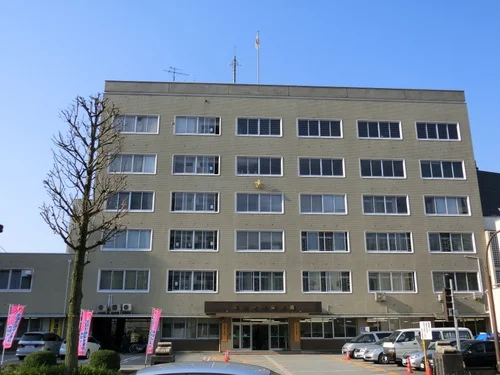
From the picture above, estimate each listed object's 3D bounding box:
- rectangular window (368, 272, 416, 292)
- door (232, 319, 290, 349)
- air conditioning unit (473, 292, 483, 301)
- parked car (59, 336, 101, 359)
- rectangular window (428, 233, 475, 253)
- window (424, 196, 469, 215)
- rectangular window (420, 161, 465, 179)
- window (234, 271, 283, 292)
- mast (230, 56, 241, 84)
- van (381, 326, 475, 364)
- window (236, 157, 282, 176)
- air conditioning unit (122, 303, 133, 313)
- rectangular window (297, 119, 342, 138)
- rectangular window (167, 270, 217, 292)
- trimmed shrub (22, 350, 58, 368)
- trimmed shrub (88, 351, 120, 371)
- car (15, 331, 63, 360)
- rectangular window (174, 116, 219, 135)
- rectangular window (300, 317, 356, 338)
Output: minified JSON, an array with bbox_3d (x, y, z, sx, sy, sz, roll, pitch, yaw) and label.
[{"bbox_3d":[12.879,8.565,44.507,4.464,1.981,0.200,1,-17,-4],"label":"rectangular window"},{"bbox_3d":[0.948,12.993,43.299,5.068,2.618,0.200,1,-17,-4],"label":"door"},{"bbox_3d":[21.321,10.193,45.965,0.800,0.600,0.320,1,-17,-3],"label":"air conditioning unit"},{"bbox_3d":[-11.705,11.021,34.021,1.700,1.480,4.250,1,-17,-3],"label":"parked car"},{"bbox_3d":[19.712,5.424,47.828,4.680,2.070,0.150,1,-17,-3],"label":"rectangular window"},{"bbox_3d":[19.391,1.846,48.150,4.540,1.970,0.200,1,-17,-3],"label":"window"},{"bbox_3d":[19.384,-1.749,49.233,4.540,1.970,0.200,1,-17,-3],"label":"rectangular window"},{"bbox_3d":[0.901,8.155,42.681,4.431,1.907,0.200,1,-17,-3],"label":"window"},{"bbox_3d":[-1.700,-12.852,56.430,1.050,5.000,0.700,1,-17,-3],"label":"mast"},{"bbox_3d":[10.504,9.403,29.145,4.700,1.980,1.690,1,-17,-3],"label":"van"},{"bbox_3d":[0.886,-1.983,45.708,4.431,1.907,0.200,1,-17,-3],"label":"window"},{"bbox_3d":[-10.455,10.321,42.033,0.810,0.660,0.310,1,-17,-4],"label":"air conditioning unit"},{"bbox_3d":[6.719,-5.687,47.187,4.431,1.907,0.200,1,-17,-3],"label":"rectangular window"},{"bbox_3d":[-5.236,8.643,45.260,4.680,2.090,0.150,1,-17,-3],"label":"rectangular window"},{"bbox_3d":[-7.550,6.288,17.715,1.230,0.850,1.230,1,-17,-3],"label":"trimmed shrub"},{"bbox_3d":[-5.660,6.745,19.055,1.220,0.850,1.220,1,-17,-3],"label":"trimmed shrub"},{"bbox_3d":[-14.948,11.369,35.255,1.790,1.760,4.700,1,-17,-4],"label":"car"},{"bbox_3d":[-5.259,-6.256,49.766,4.680,2.090,0.150,1,-17,-3],"label":"rectangular window"},{"bbox_3d":[6.716,11.940,41.922,4.792,1.793,0.200,1,-17,-3],"label":"rectangular window"}]

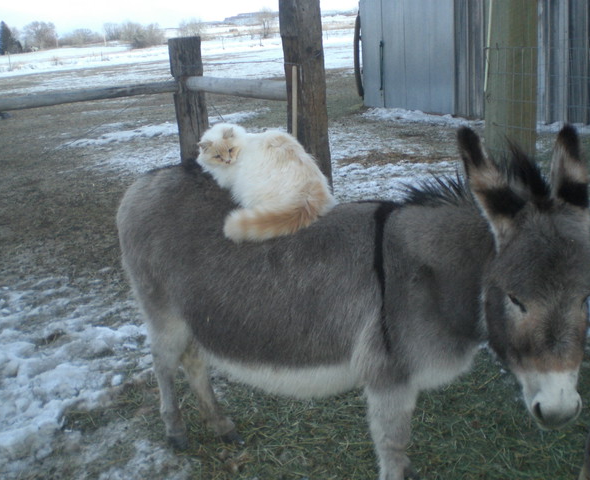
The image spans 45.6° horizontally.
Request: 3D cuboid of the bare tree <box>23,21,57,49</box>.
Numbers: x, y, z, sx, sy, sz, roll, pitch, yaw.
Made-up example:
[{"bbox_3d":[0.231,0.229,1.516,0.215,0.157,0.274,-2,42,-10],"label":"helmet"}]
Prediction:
[{"bbox_3d":[-48.901,-39.293,135.000,6.300,5.700,5.800,-3,17,0],"label":"bare tree"}]

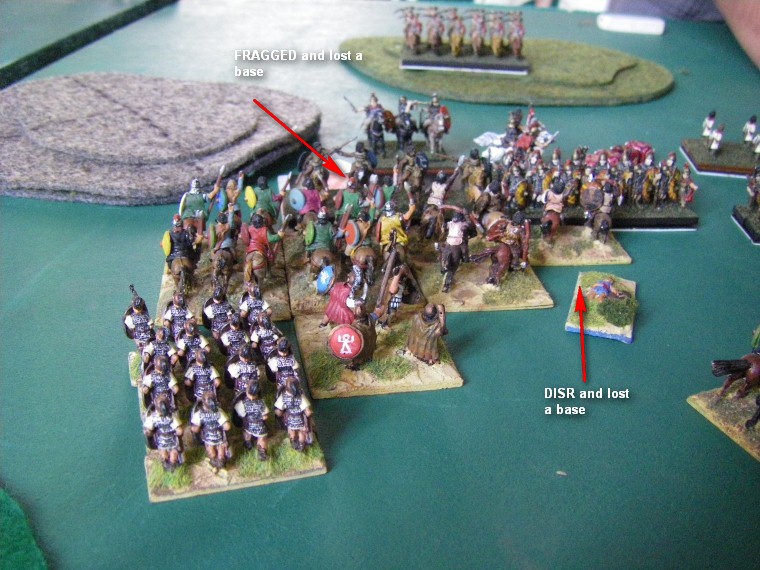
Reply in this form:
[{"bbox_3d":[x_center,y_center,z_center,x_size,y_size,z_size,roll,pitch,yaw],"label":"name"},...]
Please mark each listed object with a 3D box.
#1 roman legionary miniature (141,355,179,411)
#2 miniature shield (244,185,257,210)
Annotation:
[{"bbox_3d":[-0.052,0.025,0.200,0.008,0.019,0.008,-6,32,-14],"label":"roman legionary miniature"},{"bbox_3d":[-0.044,-0.030,0.284,0.002,0.008,0.008,-11,31,-34],"label":"miniature shield"}]

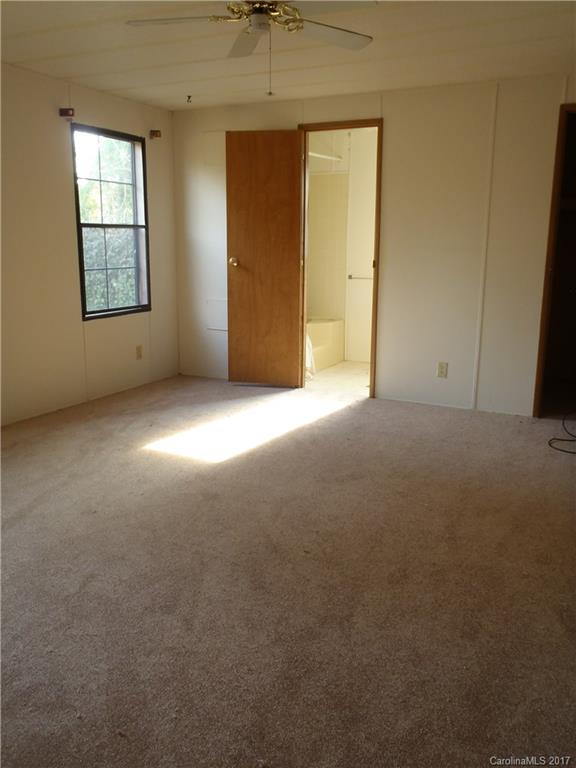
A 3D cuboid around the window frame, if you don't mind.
[{"bbox_3d":[-1.382,-1.242,4.896,0.090,1.400,0.789,7,14,26],"label":"window frame"}]

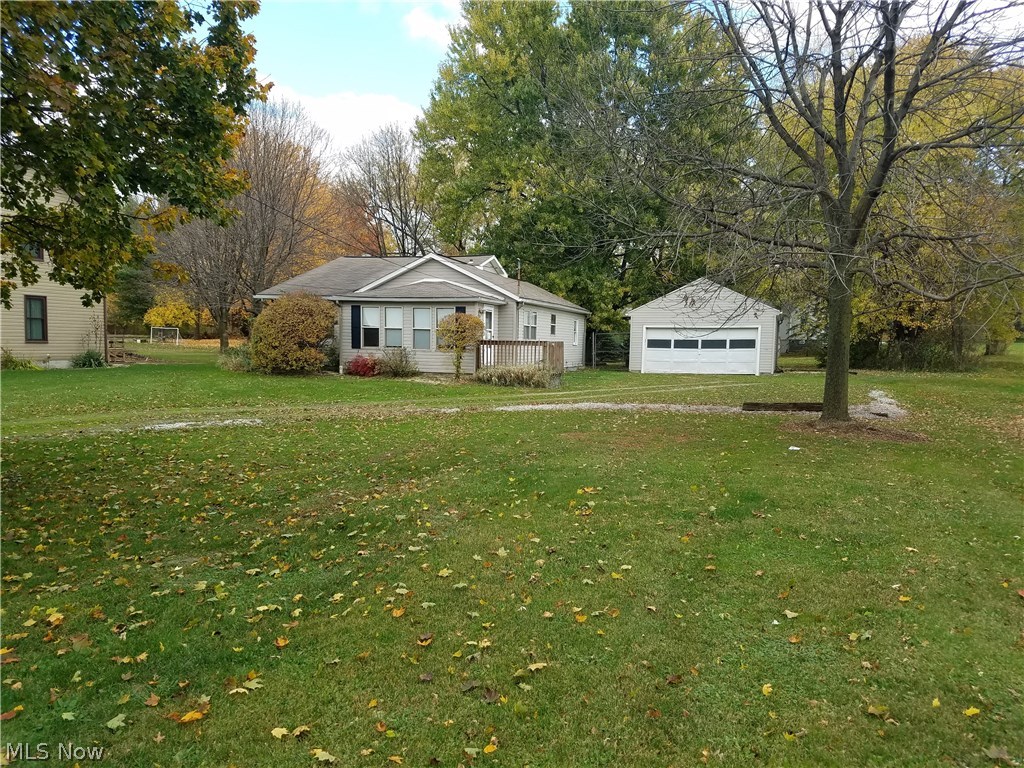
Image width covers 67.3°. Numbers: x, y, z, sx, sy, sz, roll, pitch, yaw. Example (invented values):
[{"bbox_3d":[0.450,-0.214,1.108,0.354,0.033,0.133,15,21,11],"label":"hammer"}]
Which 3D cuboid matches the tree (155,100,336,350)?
[{"bbox_3d":[-16.632,-9.861,48.000,11.000,15.500,11.000,0,3,-19],"label":"tree"}]

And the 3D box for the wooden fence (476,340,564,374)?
[{"bbox_3d":[0.346,-0.920,26.314,2.350,1.120,2.450,2,3,17],"label":"wooden fence"}]

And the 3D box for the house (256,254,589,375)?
[{"bbox_3d":[-2.960,-2.931,32.513,9.600,4.400,13.050,2,3,17],"label":"house"}]

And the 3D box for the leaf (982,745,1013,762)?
[{"bbox_3d":[1.784,1.357,2.825,0.105,0.025,0.105,3,4,32],"label":"leaf"}]

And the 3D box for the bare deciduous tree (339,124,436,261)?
[{"bbox_3d":[-8.832,-10.584,55.000,7.200,16.200,7.200,0,3,-9],"label":"bare deciduous tree"}]

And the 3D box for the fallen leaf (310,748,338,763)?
[{"bbox_3d":[-0.670,1.327,2.748,0.100,0.025,0.090,0,3,-13],"label":"fallen leaf"}]

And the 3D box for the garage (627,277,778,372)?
[{"bbox_3d":[9.486,-2.743,37.096,6.650,4.250,6.900,2,3,20],"label":"garage"}]

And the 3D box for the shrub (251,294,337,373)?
[{"bbox_3d":[-7.671,-1.738,27.000,3.000,2.750,2.900,0,3,-15],"label":"shrub"}]

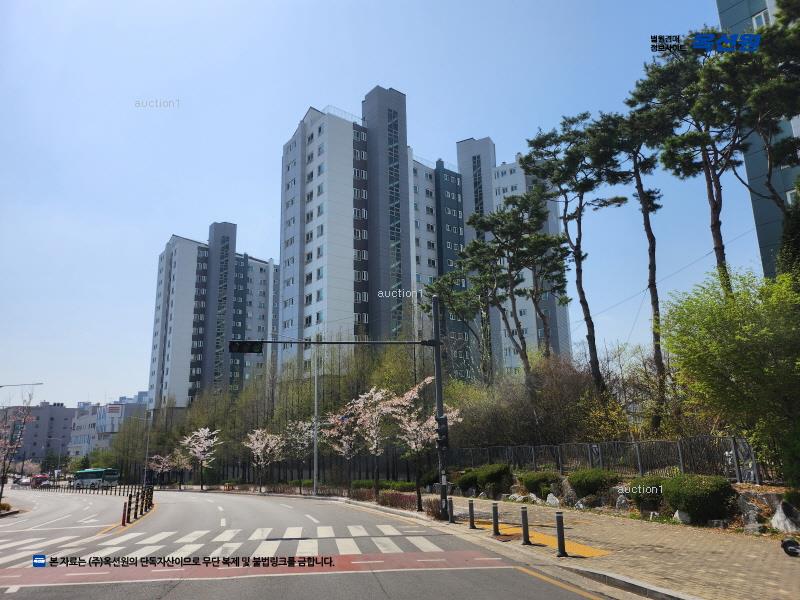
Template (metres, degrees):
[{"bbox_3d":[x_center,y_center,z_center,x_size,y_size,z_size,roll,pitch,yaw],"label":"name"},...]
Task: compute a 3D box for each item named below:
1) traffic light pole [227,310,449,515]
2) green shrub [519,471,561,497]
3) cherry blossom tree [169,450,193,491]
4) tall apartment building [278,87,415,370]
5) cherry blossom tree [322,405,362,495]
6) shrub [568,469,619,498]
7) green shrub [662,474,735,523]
[{"bbox_3d":[-1.962,3.500,18.414,7.350,7.456,0.600,1,-13,-9],"label":"traffic light pole"},{"bbox_3d":[6.902,9.075,27.443,2.000,1.200,1.700,-2,-13,0],"label":"green shrub"},{"bbox_3d":[-21.409,16.577,54.431,2.434,3.878,2.400,4,-14,-20],"label":"cherry blossom tree"},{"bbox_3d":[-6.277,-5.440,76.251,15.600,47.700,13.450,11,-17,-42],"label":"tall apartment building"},{"bbox_3d":[-3.365,8.883,33.080,2.461,5.216,2.600,0,-13,-6],"label":"cherry blossom tree"},{"bbox_3d":[6.858,6.481,19.600,1.746,0.930,1.572,-5,-13,18],"label":"shrub"},{"bbox_3d":[8.137,5.445,15.200,1.829,1.173,1.646,-8,-14,26],"label":"green shrub"}]

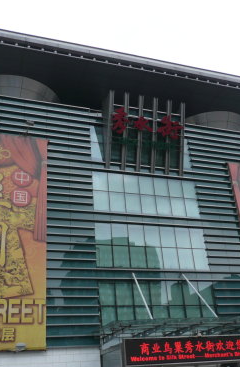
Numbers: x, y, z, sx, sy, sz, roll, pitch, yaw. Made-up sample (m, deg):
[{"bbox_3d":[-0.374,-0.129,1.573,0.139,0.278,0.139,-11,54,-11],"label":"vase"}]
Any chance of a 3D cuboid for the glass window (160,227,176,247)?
[{"bbox_3d":[3.557,4.016,29.522,1.225,1.587,0.100,6,-28,-19],"label":"glass window"}]

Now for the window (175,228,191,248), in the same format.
[{"bbox_3d":[4.884,4.233,30.816,1.261,1.584,0.100,6,-28,-19],"label":"window"}]

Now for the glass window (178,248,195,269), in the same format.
[{"bbox_3d":[4.997,5.703,30.084,1.261,1.609,0.100,6,-28,-19],"label":"glass window"}]

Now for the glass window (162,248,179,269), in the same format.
[{"bbox_3d":[3.530,5.277,27.773,1.225,1.679,0.100,5,-28,-19],"label":"glass window"}]

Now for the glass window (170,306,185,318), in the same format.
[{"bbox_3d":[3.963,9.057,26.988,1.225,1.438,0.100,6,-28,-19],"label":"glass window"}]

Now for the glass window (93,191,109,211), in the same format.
[{"bbox_3d":[-1.322,1.283,29.012,1.225,1.587,0.100,6,-28,-19],"label":"glass window"}]

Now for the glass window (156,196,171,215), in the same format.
[{"bbox_3d":[3.481,1.768,31.556,1.261,1.611,0.100,6,-28,-19],"label":"glass window"}]

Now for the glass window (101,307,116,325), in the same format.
[{"bbox_3d":[-0.764,8.324,24.498,1.176,1.476,0.100,5,-28,-19],"label":"glass window"}]

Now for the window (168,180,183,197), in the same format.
[{"bbox_3d":[4.434,0.436,31.793,1.225,1.587,0.100,6,-28,-19],"label":"window"}]

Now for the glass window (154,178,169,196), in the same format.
[{"bbox_3d":[3.369,0.315,32.279,1.261,1.545,0.100,6,-28,-19],"label":"glass window"}]

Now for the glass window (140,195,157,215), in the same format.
[{"bbox_3d":[2.259,1.649,31.128,1.261,1.611,0.100,6,-28,-19],"label":"glass window"}]

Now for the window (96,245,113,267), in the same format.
[{"bbox_3d":[-1.024,4.848,26.209,1.176,1.679,0.100,5,-28,-19],"label":"window"}]

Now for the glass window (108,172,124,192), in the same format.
[{"bbox_3d":[-0.262,-0.018,30.137,1.225,1.587,0.100,6,-28,-19],"label":"glass window"}]

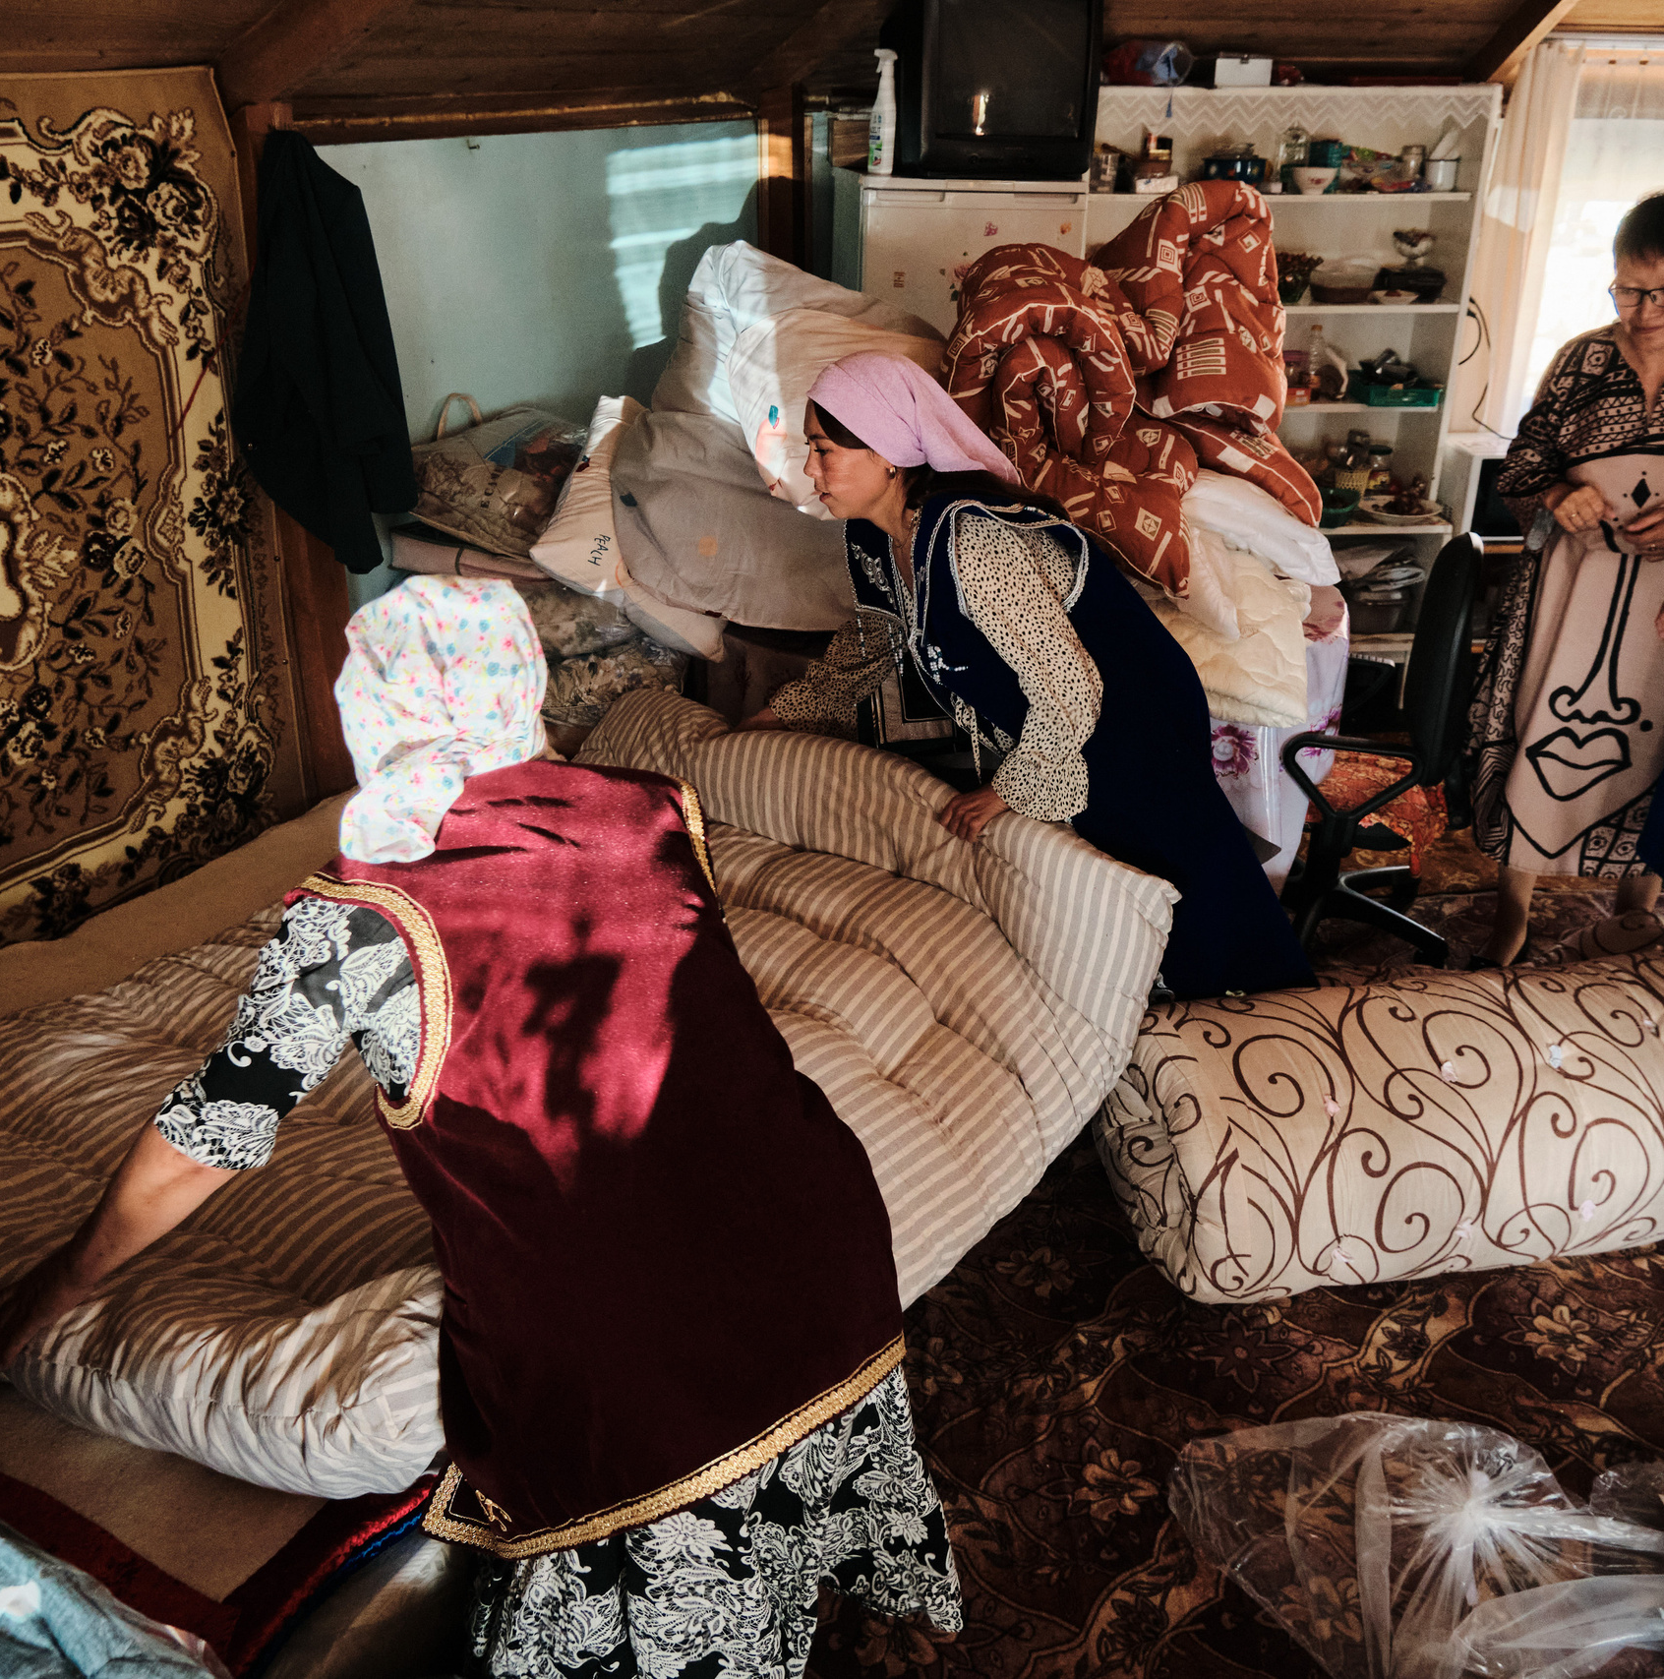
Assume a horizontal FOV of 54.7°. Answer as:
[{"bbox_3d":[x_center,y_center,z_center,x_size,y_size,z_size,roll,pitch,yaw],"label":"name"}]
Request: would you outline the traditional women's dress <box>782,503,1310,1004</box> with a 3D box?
[{"bbox_3d":[0.372,-0.145,2.861,0.800,1.080,0.530,-9,26,-20],"label":"traditional women's dress"}]

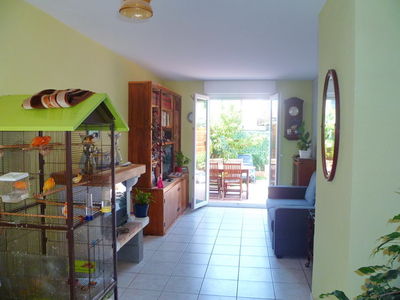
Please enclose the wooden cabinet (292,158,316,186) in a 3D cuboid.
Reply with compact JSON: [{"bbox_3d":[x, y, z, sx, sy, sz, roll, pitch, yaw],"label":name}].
[{"bbox_3d":[1.876,0.650,5.716,0.360,1.020,0.760,0,2,9],"label":"wooden cabinet"}]

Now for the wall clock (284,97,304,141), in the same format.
[{"bbox_3d":[1.753,-0.574,6.026,0.365,0.810,0.150,0,2,9],"label":"wall clock"}]

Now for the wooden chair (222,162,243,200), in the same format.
[{"bbox_3d":[0.797,0.739,7.803,0.460,0.870,0.520,0,2,9],"label":"wooden chair"}]

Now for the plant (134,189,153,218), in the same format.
[{"bbox_3d":[-0.682,0.648,3.918,0.205,0.330,0.205,0,2,9],"label":"plant"}]

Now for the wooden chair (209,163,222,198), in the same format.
[{"bbox_3d":[0.296,0.736,7.899,0.460,0.870,0.520,0,2,9],"label":"wooden chair"}]

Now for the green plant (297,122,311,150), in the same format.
[{"bbox_3d":[1.809,-0.232,5.638,0.240,0.500,0.240,0,2,9],"label":"green plant"}]

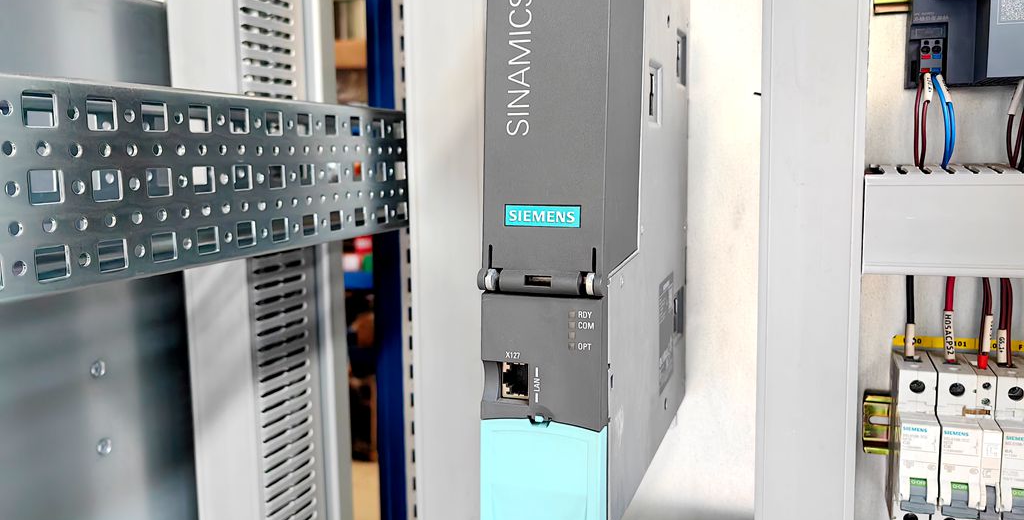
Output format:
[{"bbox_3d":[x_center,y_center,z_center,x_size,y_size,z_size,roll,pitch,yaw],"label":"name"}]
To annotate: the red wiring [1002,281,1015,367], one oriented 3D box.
[{"bbox_3d":[0.258,0.033,0.415,0.005,0.046,0.006,2,8,20],"label":"red wiring"}]

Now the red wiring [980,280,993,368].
[{"bbox_3d":[0.246,0.033,0.415,0.005,0.047,0.006,2,8,20],"label":"red wiring"}]

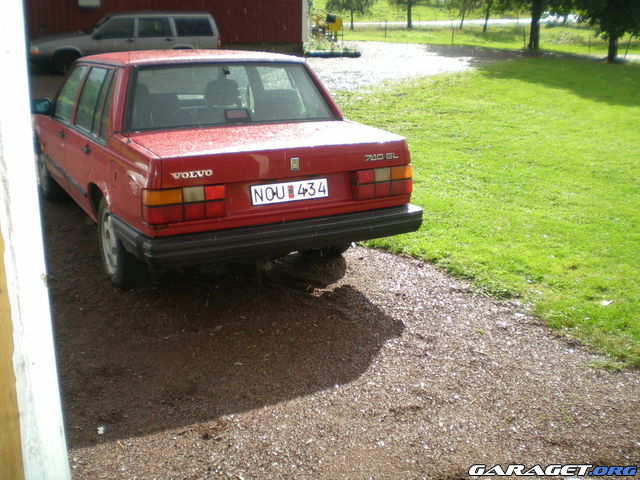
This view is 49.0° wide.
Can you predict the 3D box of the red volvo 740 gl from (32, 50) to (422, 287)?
[{"bbox_3d":[-1.241,-0.802,5.801,1.750,1.430,4.780,-8,19,-28],"label":"red volvo 740 gl"}]

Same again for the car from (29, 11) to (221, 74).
[{"bbox_3d":[-4.950,-5.102,18.109,4.790,1.460,1.750,-6,18,-20],"label":"car"}]

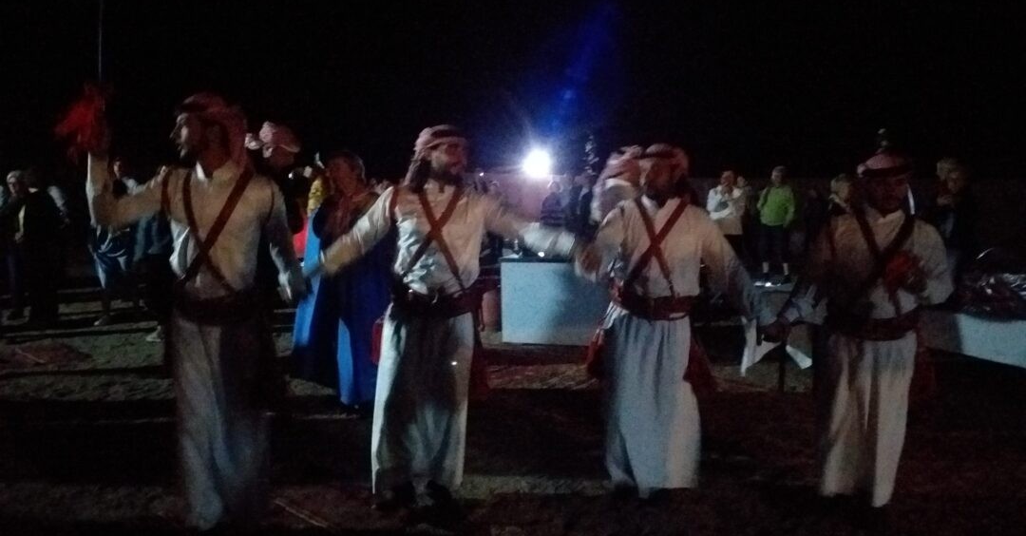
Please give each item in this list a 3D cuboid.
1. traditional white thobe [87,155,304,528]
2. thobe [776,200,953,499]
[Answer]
[{"bbox_3d":[-1.286,0.320,3.130,0.880,1.539,0.450,1,6,7],"label":"traditional white thobe"},{"bbox_3d":[1.588,0.415,3.470,0.739,1.379,0.420,1,7,12],"label":"thobe"}]

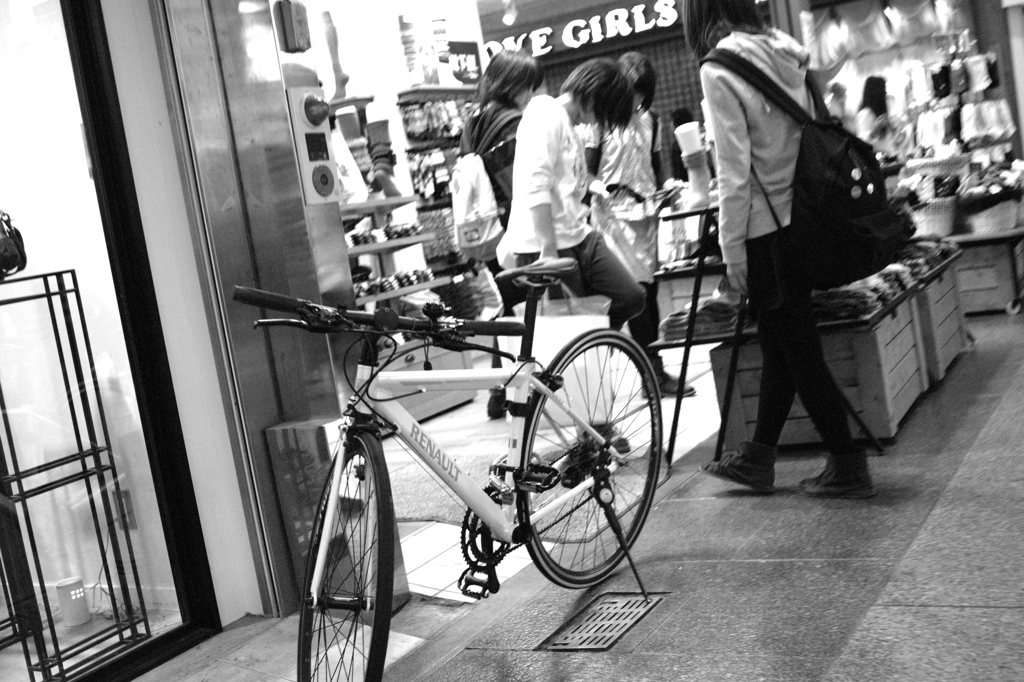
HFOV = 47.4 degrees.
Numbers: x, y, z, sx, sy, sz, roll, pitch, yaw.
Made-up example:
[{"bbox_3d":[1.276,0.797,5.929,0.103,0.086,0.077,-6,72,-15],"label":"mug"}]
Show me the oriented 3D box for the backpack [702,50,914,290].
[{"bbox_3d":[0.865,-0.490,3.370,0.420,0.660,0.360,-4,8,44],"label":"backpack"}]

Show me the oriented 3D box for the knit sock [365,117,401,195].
[{"bbox_3d":[-0.615,-0.876,5.566,0.160,0.375,0.105,-7,7,25],"label":"knit sock"}]

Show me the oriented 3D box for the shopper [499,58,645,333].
[{"bbox_3d":[0.253,-0.322,4.320,0.570,1.410,0.450,-8,6,12],"label":"shopper"}]

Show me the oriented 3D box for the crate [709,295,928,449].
[{"bbox_3d":[1.207,0.107,4.490,0.600,0.410,0.800,-6,7,29],"label":"crate"}]

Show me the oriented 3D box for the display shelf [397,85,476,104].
[{"bbox_3d":[-0.431,-1.488,7.066,0.196,0.050,0.706,-6,7,31],"label":"display shelf"}]

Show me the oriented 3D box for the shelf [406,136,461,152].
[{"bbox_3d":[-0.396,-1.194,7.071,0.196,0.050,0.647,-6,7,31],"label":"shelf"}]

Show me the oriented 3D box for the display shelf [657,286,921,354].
[{"bbox_3d":[1.096,-0.100,4.580,0.820,0.045,0.970,-6,7,29],"label":"display shelf"}]

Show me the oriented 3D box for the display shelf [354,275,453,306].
[{"bbox_3d":[-0.634,-0.210,5.479,0.333,0.035,0.804,-6,7,31],"label":"display shelf"}]

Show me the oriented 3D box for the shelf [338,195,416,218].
[{"bbox_3d":[-0.732,-0.633,5.533,0.255,0.035,0.676,-6,7,31],"label":"shelf"}]

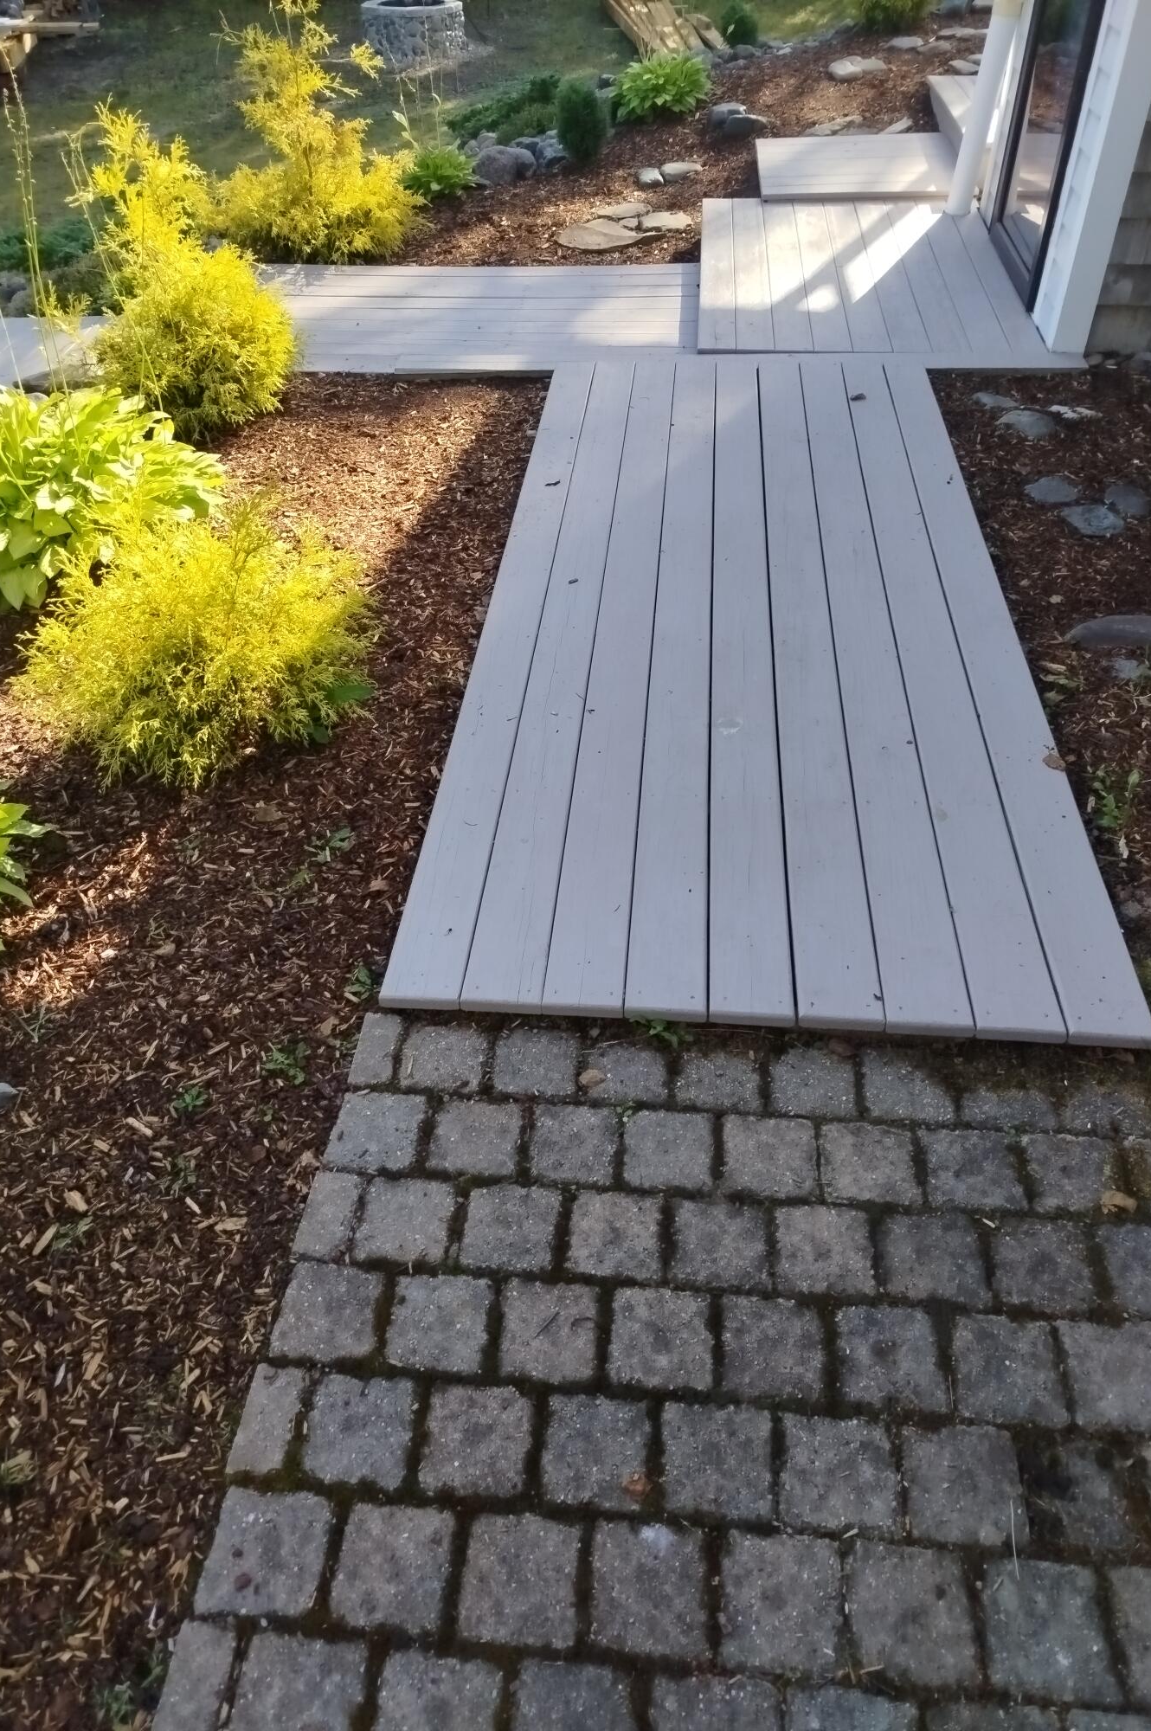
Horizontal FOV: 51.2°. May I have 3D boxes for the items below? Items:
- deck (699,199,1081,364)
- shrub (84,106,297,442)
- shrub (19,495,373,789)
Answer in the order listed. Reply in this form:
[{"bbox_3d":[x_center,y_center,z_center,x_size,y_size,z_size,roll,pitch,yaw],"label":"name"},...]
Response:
[{"bbox_3d":[1.157,-2.411,4.915,1.280,0.080,1.970,2,43,5],"label":"deck"},{"bbox_3d":[-1.301,-1.931,3.915,0.680,0.940,0.660,2,43,5],"label":"shrub"},{"bbox_3d":[-0.864,-0.552,2.700,0.790,0.485,0.740,2,43,5],"label":"shrub"}]

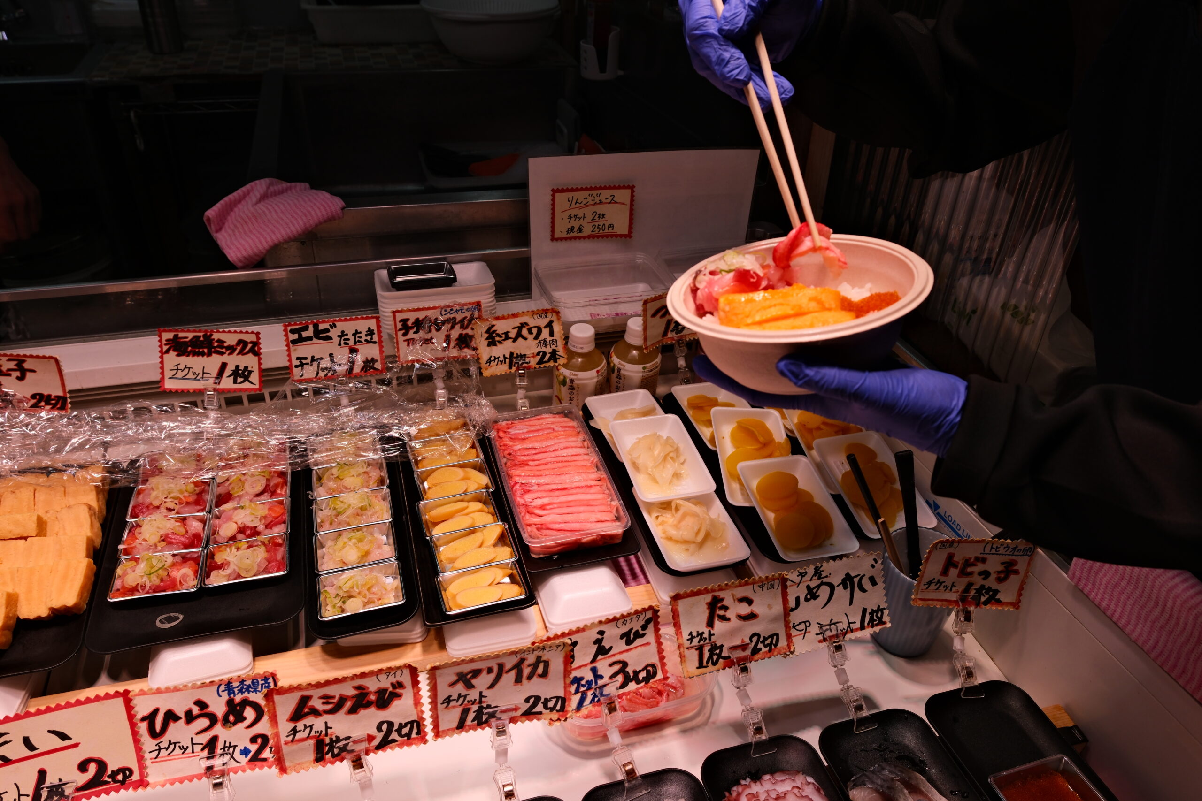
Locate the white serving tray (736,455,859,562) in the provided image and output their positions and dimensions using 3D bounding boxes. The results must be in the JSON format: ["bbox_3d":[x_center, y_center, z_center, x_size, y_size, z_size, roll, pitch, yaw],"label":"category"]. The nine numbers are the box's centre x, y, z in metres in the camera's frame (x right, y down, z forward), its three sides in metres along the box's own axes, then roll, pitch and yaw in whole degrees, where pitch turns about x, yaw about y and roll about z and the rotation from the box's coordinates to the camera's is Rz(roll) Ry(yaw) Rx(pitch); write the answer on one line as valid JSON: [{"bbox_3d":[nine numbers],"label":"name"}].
[{"bbox_3d":[0.185,0.110,0.838,0.077,0.026,0.138,-7,32,-7],"label":"white serving tray"}]

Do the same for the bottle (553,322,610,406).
[{"bbox_3d":[-0.024,-0.018,1.036,0.063,0.150,0.063,2,33,-2],"label":"bottle"}]

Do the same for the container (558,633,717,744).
[{"bbox_3d":[0.026,0.244,0.740,0.137,0.042,0.082,-7,34,-15],"label":"container"}]

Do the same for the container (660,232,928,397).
[{"bbox_3d":[0.149,-0.060,0.651,0.190,0.064,0.190,-10,28,5],"label":"container"}]

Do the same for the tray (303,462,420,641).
[{"bbox_3d":[-0.231,0.122,0.817,0.097,0.019,0.288,-7,34,-15],"label":"tray"}]

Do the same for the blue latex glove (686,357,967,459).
[{"bbox_3d":[0.164,-0.005,0.650,0.195,0.070,0.095,13,35,15],"label":"blue latex glove"}]

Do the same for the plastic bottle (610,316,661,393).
[{"bbox_3d":[0.042,-0.027,1.056,0.063,0.150,0.063,2,33,-2],"label":"plastic bottle"}]

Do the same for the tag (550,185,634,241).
[{"bbox_3d":[-0.009,-0.228,1.060,0.102,0.067,0.003,-4,32,-8],"label":"tag"}]

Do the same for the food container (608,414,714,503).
[{"bbox_3d":[0.060,0.066,0.878,0.077,0.026,0.138,-7,32,-10],"label":"food container"}]

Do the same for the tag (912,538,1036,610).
[{"bbox_3d":[0.314,0.147,0.730,0.094,0.063,0.003,3,19,-8],"label":"tag"}]

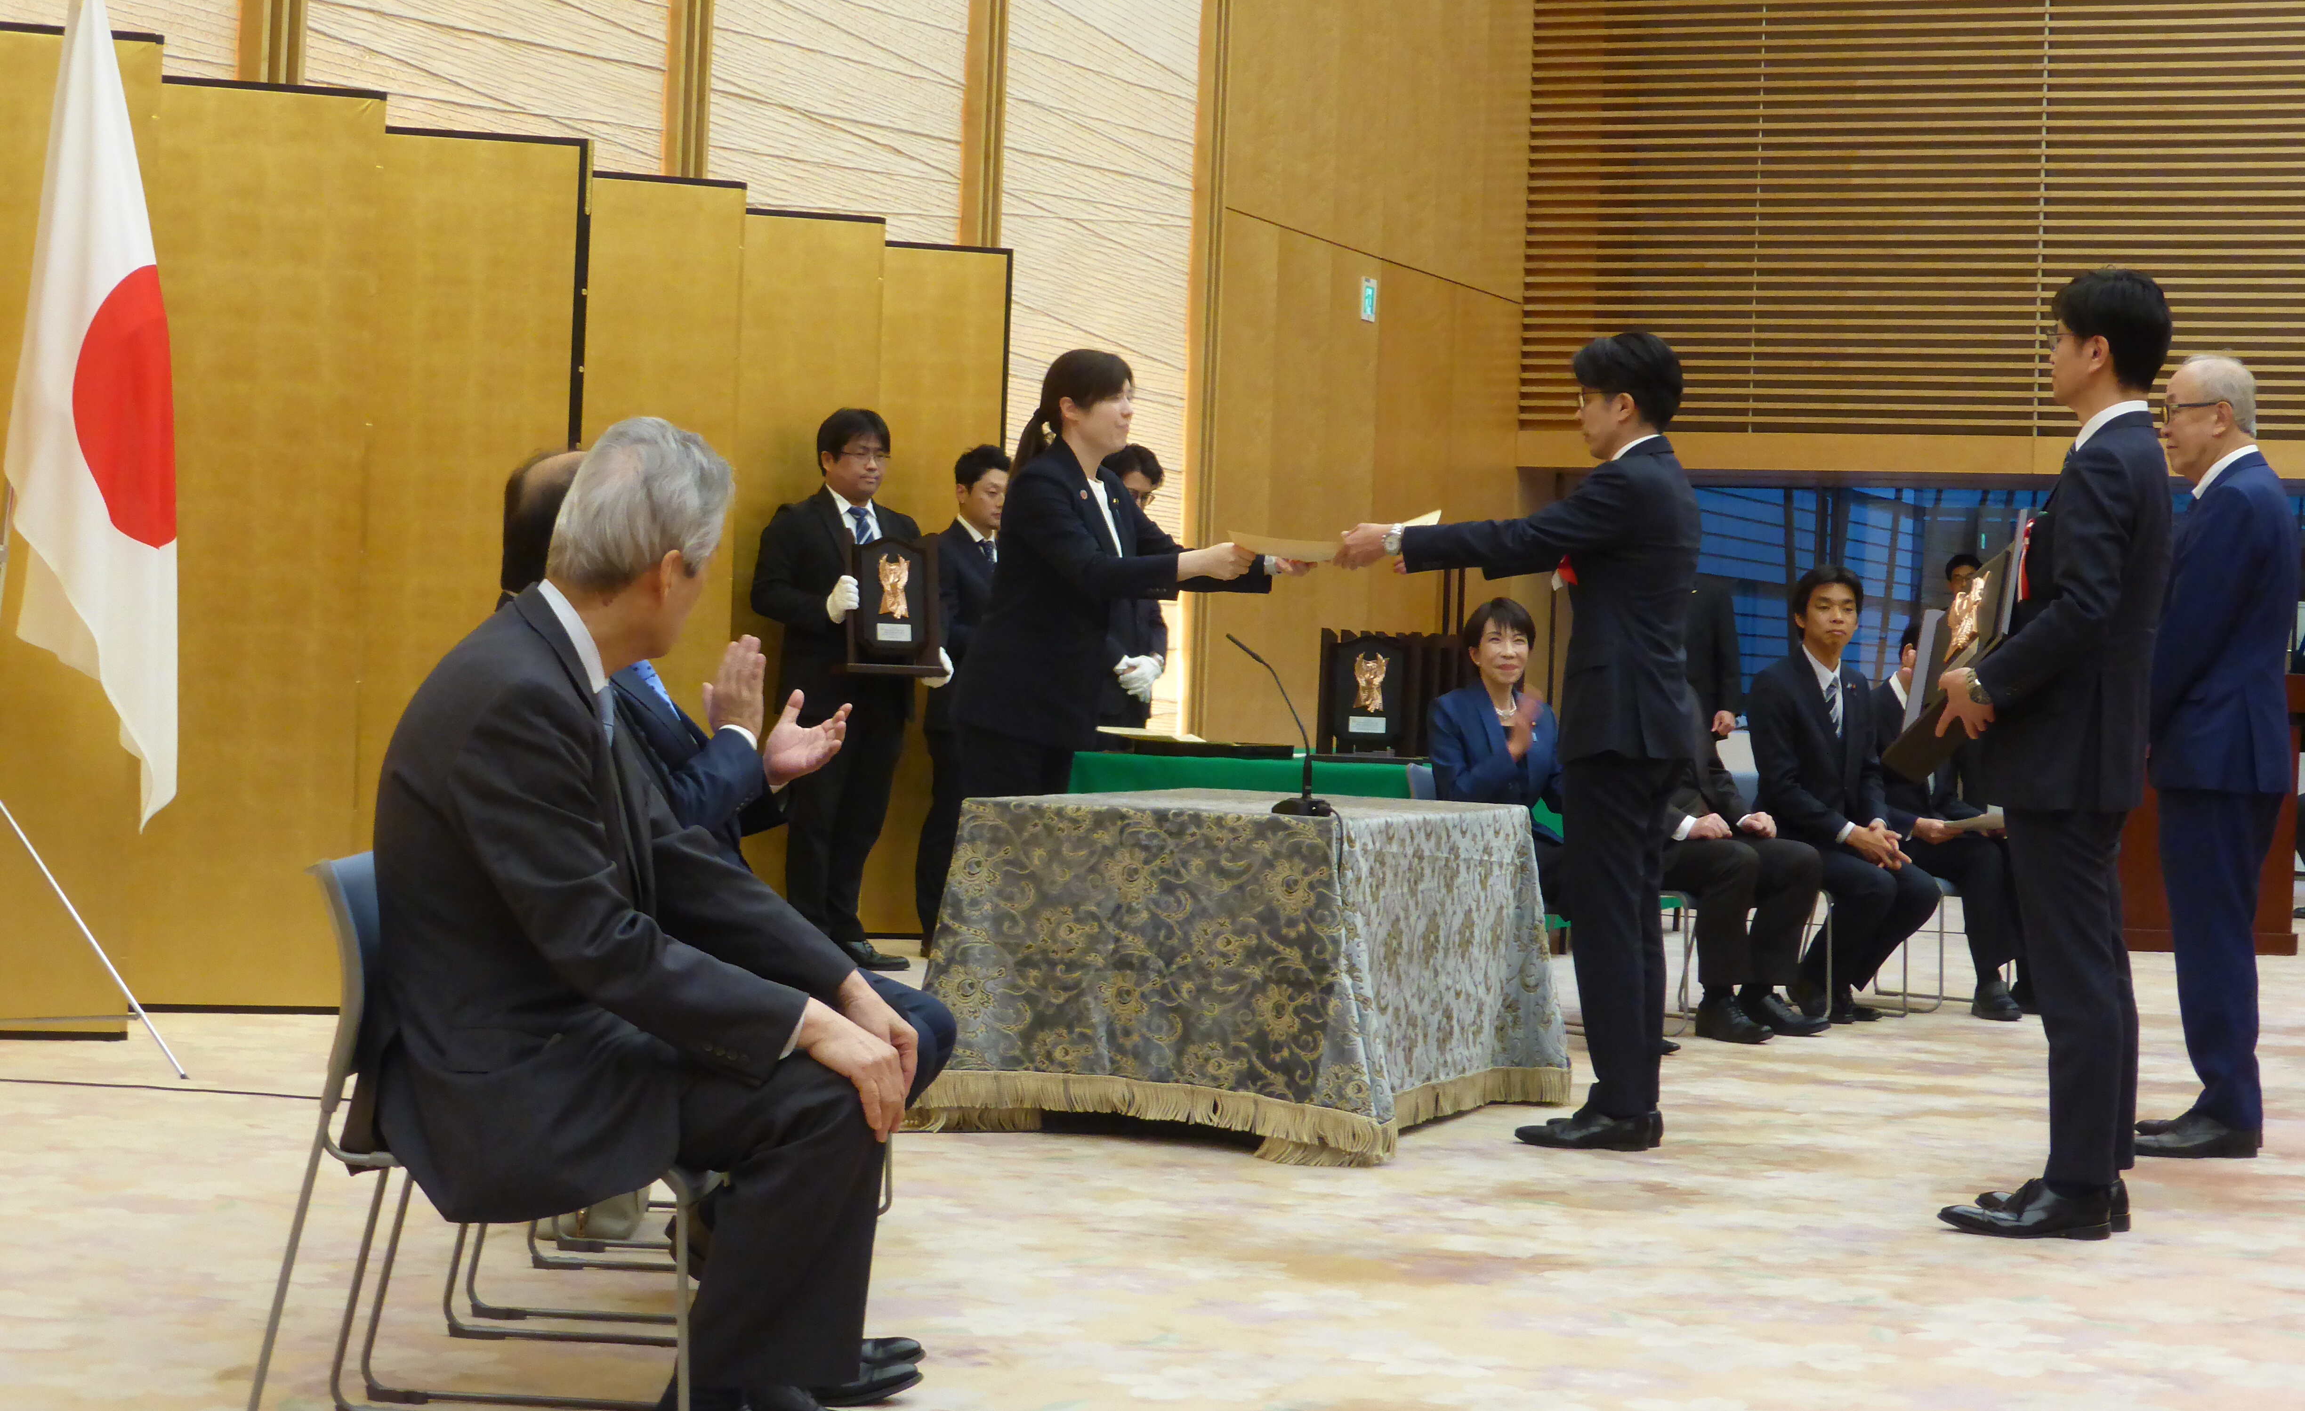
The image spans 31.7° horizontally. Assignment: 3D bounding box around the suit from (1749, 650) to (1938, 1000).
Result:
[{"bbox_3d":[2.078,0.354,12.253,0.620,1.030,0.480,2,1,34],"label":"suit"}]

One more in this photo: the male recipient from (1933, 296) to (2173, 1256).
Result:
[{"bbox_3d":[1.675,0.085,7.580,0.440,1.790,0.520,2,1,18],"label":"male recipient"}]

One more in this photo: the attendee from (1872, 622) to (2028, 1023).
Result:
[{"bbox_3d":[2.450,0.329,12.573,0.720,1.240,0.500,2,1,30],"label":"attendee"}]

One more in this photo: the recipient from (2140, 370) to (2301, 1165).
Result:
[{"bbox_3d":[2.338,0.103,8.931,0.360,1.750,0.500,2,1,14],"label":"recipient"}]

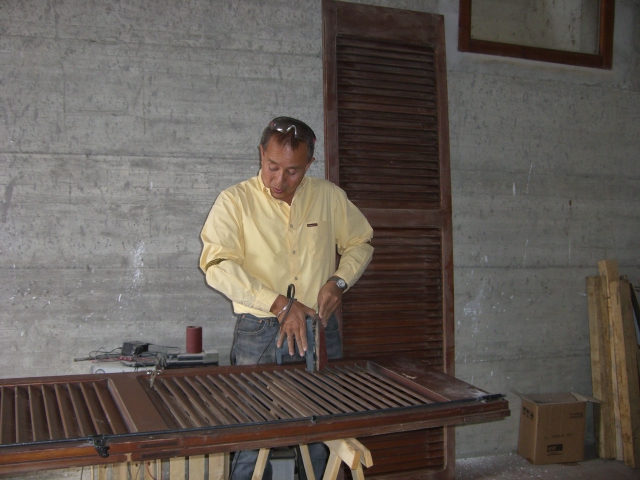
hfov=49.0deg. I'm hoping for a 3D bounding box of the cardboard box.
[{"bbox_3d":[1.263,1.019,3.819,0.315,0.320,0.190,1,2,-16],"label":"cardboard box"}]

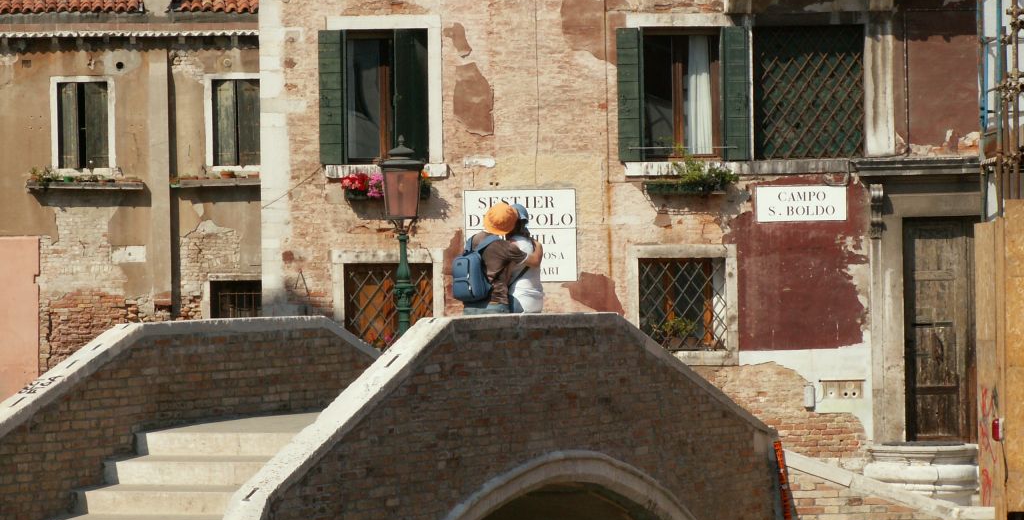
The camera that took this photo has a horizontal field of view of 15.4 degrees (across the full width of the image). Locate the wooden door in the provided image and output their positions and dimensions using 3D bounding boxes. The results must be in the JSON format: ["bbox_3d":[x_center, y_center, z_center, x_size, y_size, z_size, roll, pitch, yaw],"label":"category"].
[{"bbox_3d":[5.370,0.878,47.510,0.941,2.823,0.100,-1,2,-3],"label":"wooden door"}]

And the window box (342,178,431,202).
[{"bbox_3d":[-1.549,-0.870,46.743,1.086,0.321,0.260,-1,2,-3],"label":"window box"}]

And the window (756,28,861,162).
[{"bbox_3d":[3.707,-2.087,47.186,1.371,1.695,0.100,-1,2,-3],"label":"window"}]

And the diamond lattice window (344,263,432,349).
[{"bbox_3d":[-1.532,0.589,46.986,1.092,1.117,0.100,-1,2,-3],"label":"diamond lattice window"}]

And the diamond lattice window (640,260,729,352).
[{"bbox_3d":[2.124,0.554,47.179,1.096,1.146,0.100,-1,2,-3],"label":"diamond lattice window"}]

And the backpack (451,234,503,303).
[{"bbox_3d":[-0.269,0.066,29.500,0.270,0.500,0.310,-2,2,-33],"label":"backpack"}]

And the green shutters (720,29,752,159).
[{"bbox_3d":[2.775,-2.055,47.008,0.372,1.688,0.090,-1,2,-3],"label":"green shutters"}]

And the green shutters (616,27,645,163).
[{"bbox_3d":[1.469,-2.052,46.939,0.347,1.686,0.090,-1,2,-3],"label":"green shutters"}]

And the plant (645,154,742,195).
[{"bbox_3d":[2.213,-1.047,46.937,1.190,0.521,0.320,-1,2,-3],"label":"plant"}]

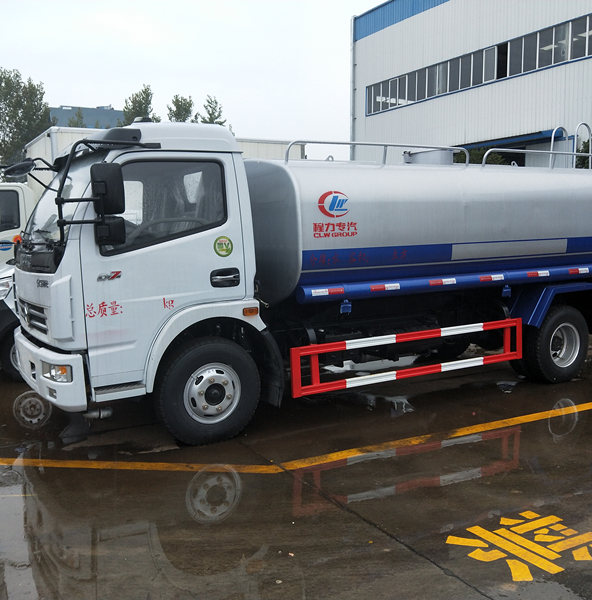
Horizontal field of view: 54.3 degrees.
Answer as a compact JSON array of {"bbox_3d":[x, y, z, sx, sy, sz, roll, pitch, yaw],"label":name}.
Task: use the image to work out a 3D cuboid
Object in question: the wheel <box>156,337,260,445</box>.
[{"bbox_3d":[-0.693,0.726,4.589,0.830,0.830,0.235,-5,8,-26],"label":"wheel"}]

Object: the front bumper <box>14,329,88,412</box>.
[{"bbox_3d":[-2.053,0.487,4.718,0.420,0.460,1.900,-5,8,-26],"label":"front bumper"}]

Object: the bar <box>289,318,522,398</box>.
[{"bbox_3d":[1.074,0.479,5.125,2.500,0.405,0.060,-5,8,-26],"label":"bar"}]

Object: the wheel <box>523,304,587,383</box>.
[{"bbox_3d":[2.719,0.451,6.042,0.820,0.820,0.230,-5,8,-26],"label":"wheel"}]

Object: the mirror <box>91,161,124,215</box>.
[{"bbox_3d":[-1.211,-0.717,3.714,0.210,0.325,0.090,0,7,9],"label":"mirror"}]

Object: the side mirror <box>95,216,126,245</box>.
[{"bbox_3d":[-1.203,-0.451,3.748,0.195,0.180,0.090,0,7,9],"label":"side mirror"}]

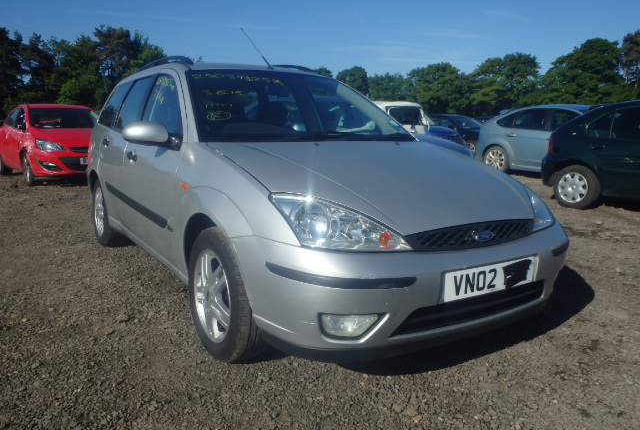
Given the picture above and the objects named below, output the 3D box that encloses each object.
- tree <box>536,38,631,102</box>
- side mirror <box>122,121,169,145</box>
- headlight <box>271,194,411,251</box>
[{"bbox_3d":[21.735,-10.226,42.703,7.464,8.466,7.464,5,11,26],"label":"tree"},{"bbox_3d":[-0.924,-0.437,2.750,0.220,0.130,0.125,-5,11,-32],"label":"side mirror"},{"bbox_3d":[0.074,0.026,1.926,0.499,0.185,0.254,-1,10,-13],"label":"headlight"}]

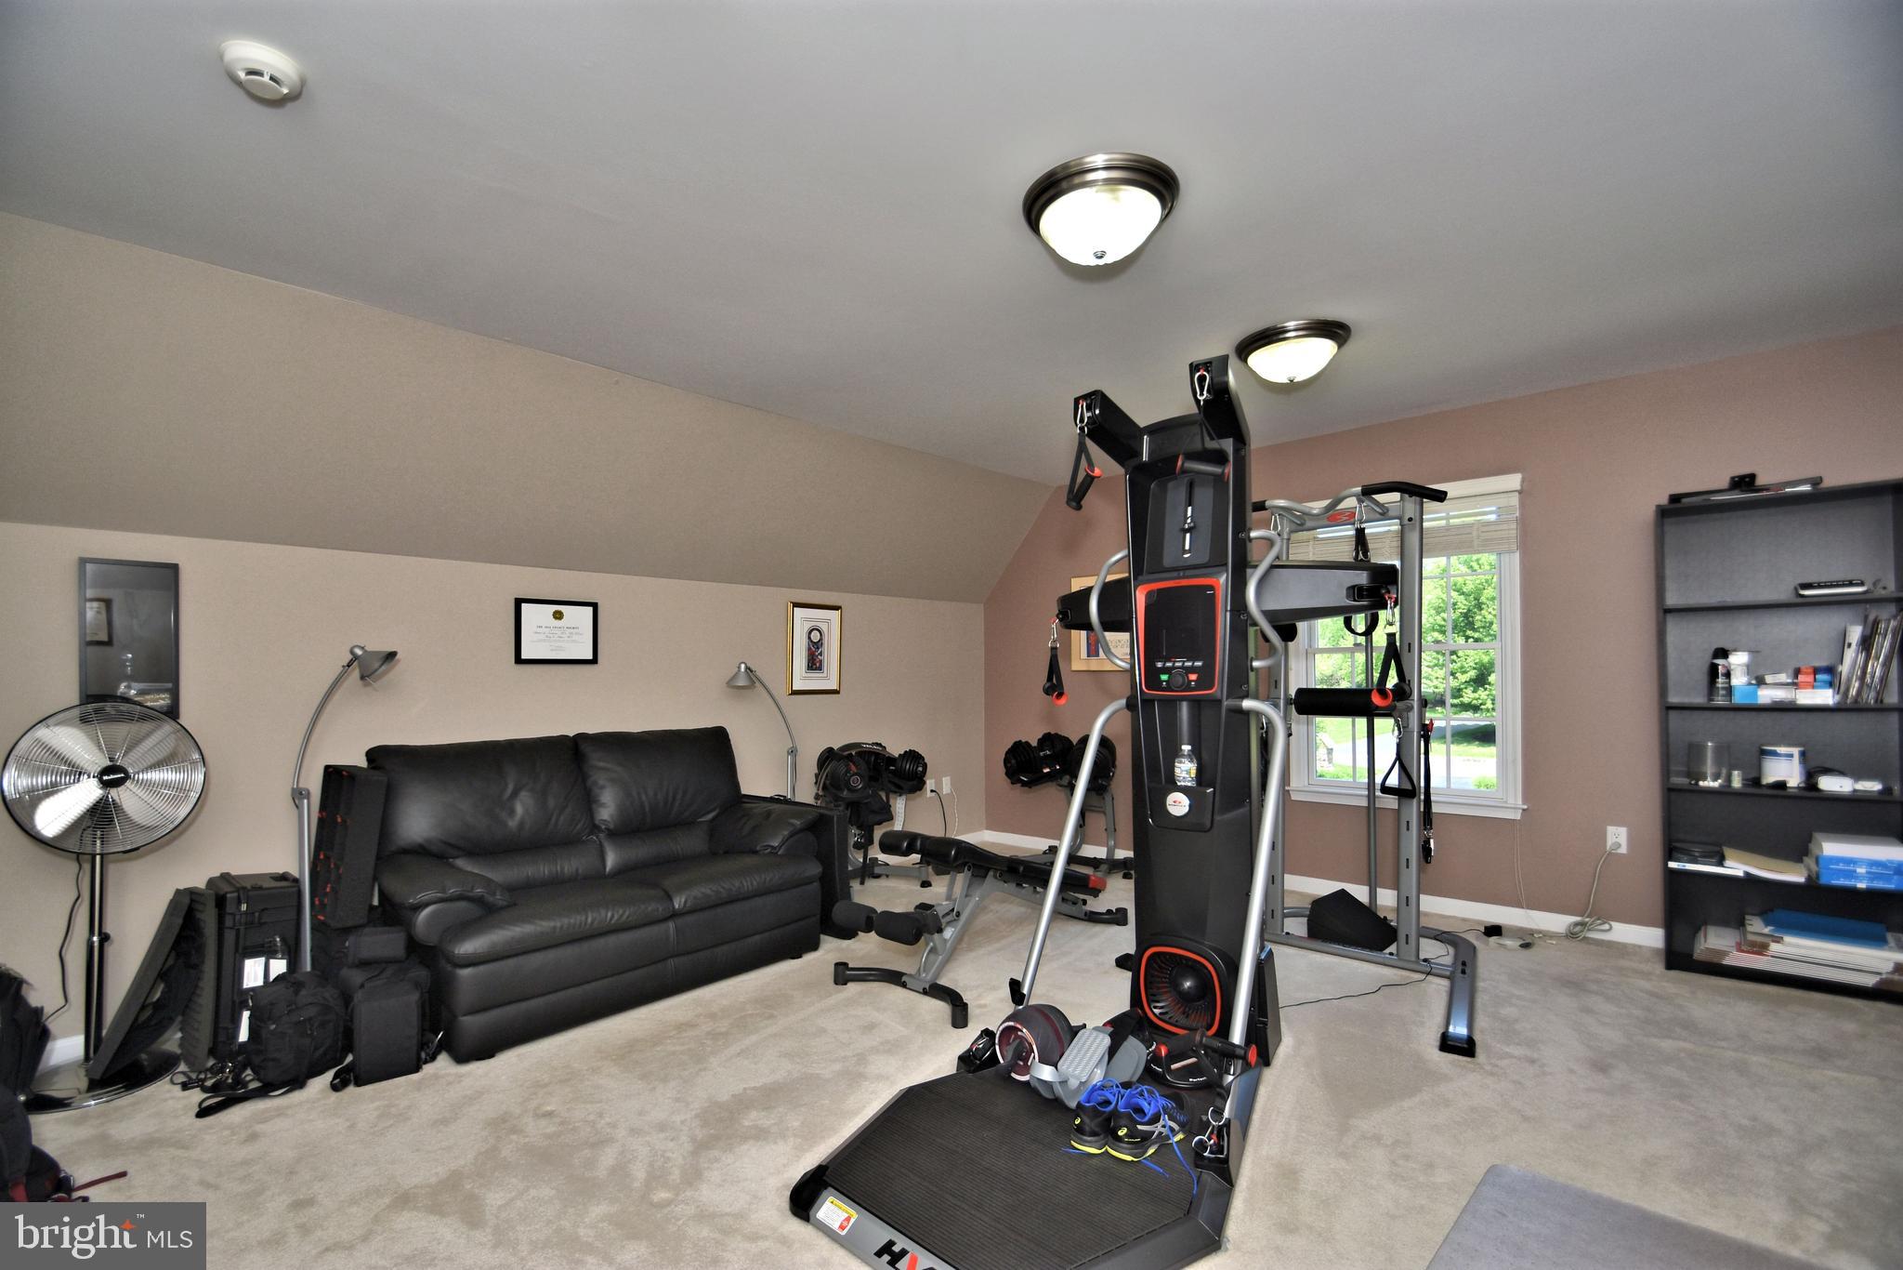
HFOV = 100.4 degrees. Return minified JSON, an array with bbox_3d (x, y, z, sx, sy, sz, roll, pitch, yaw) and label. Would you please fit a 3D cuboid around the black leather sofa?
[{"bbox_3d":[-1.391,0.908,3.257,1.690,0.930,0.890,2,-3,-44],"label":"black leather sofa"}]

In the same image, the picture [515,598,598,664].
[{"bbox_3d":[-1.767,-0.012,3.570,0.020,0.283,0.356,-2,-3,44],"label":"picture"}]

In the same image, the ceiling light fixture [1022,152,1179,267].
[{"bbox_3d":[0.377,-1.030,1.991,0.380,0.150,0.380,0,-2,0],"label":"ceiling light fixture"}]

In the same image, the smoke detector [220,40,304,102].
[{"bbox_3d":[-1.339,-1.092,1.542,0.130,0.046,0.130,-2,-3,44],"label":"smoke detector"}]

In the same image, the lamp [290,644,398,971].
[{"bbox_3d":[-2.151,0.697,2.759,0.260,1.320,0.420,-2,-3,44],"label":"lamp"}]

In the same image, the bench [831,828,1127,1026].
[{"bbox_3d":[0.171,1.094,3.431,0.640,0.560,1.450,-2,-3,36],"label":"bench"}]

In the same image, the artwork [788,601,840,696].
[{"bbox_3d":[-0.781,0.084,4.597,0.025,0.518,0.367,-2,-3,44],"label":"artwork"}]

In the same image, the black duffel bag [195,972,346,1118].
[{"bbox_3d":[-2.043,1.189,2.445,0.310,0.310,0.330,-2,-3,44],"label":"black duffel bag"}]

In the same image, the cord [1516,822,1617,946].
[{"bbox_3d":[2.645,1.060,3.420,0.400,0.530,0.100,-2,-3,44],"label":"cord"}]

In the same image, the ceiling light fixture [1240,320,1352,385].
[{"bbox_3d":[1.226,-0.999,2.866,0.380,0.150,0.380,-2,-3,44],"label":"ceiling light fixture"}]

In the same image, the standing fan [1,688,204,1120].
[{"bbox_3d":[-2.552,0.759,2.393,0.440,1.170,0.480,-2,-3,34],"label":"standing fan"}]

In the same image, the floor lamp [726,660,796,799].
[{"bbox_3d":[-0.953,0.770,4.129,0.260,1.270,0.500,-2,-3,44],"label":"floor lamp"}]

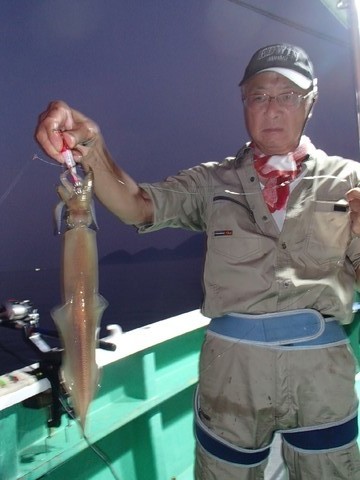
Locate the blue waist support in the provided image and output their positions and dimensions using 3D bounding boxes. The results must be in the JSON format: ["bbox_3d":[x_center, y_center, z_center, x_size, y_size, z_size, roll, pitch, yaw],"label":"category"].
[{"bbox_3d":[0.246,0.213,0.990,0.348,0.100,0.255,-2,-3,11],"label":"blue waist support"}]

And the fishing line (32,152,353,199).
[{"bbox_3d":[0.051,-0.131,0.800,0.650,0.080,0.060,-2,-3,-12],"label":"fishing line"}]

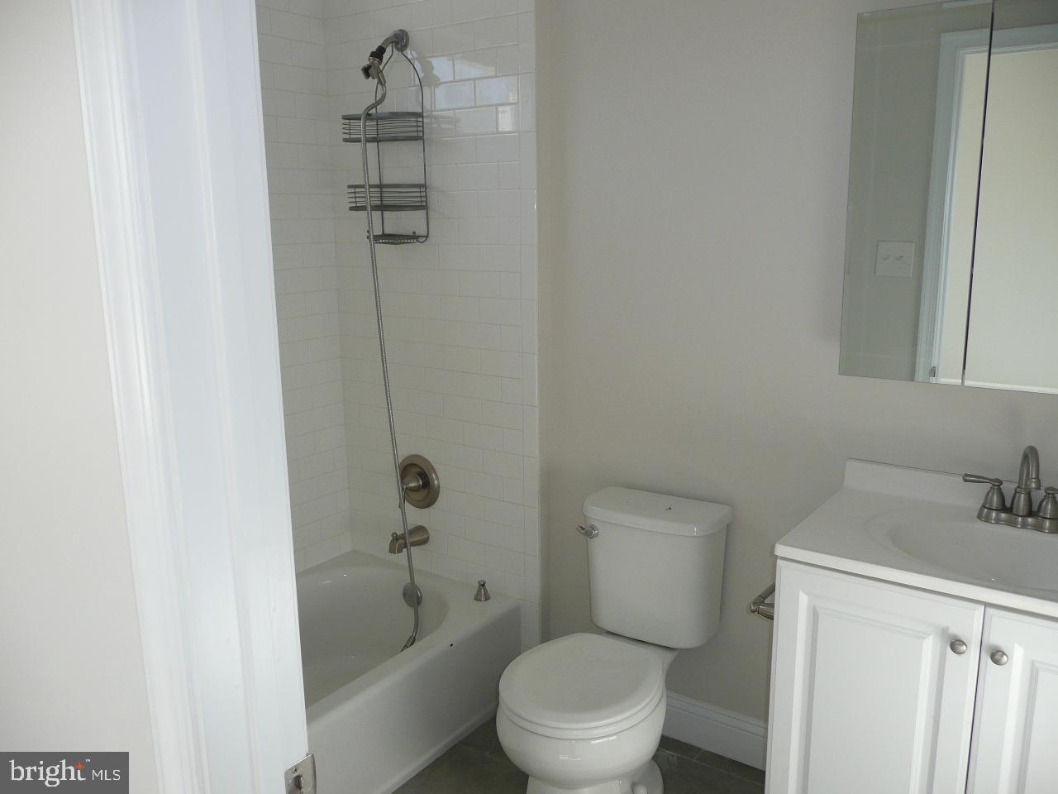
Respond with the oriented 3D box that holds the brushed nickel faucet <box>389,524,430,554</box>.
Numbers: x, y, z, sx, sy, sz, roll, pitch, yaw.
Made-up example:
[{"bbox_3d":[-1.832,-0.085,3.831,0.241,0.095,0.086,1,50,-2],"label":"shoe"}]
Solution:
[{"bbox_3d":[-0.401,0.468,2.819,0.062,0.080,0.148,7,14,35],"label":"brushed nickel faucet"}]

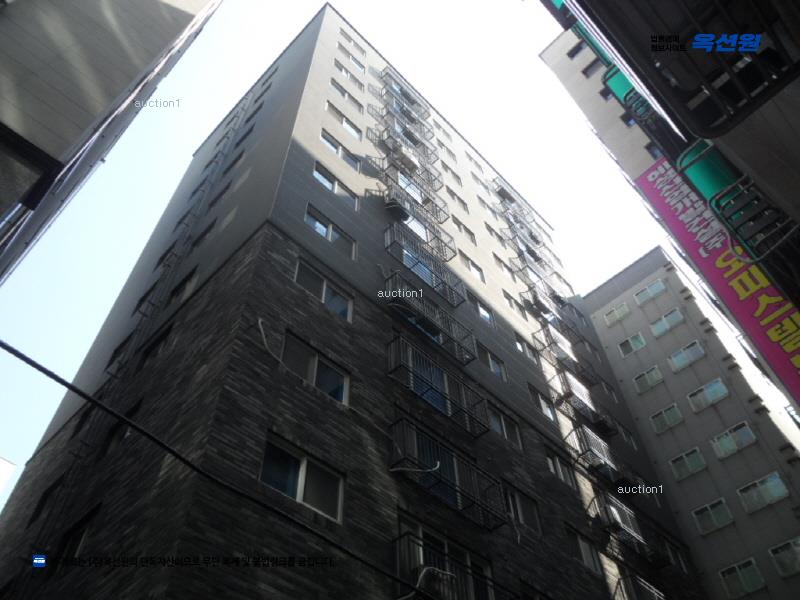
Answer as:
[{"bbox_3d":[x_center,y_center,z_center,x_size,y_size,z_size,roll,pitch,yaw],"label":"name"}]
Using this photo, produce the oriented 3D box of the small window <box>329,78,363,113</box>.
[{"bbox_3d":[-2.303,-8.641,26.680,1.844,1.031,0.160,38,-63,-26],"label":"small window"}]

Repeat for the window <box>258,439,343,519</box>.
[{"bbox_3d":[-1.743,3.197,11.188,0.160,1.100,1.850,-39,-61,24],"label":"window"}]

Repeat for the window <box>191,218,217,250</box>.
[{"bbox_3d":[-6.468,-2.006,20.674,1.316,1.036,0.150,-39,-61,24],"label":"window"}]

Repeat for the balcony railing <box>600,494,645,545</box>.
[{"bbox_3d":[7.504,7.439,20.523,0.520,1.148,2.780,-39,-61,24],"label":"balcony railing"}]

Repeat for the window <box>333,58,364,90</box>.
[{"bbox_3d":[-2.386,-10.330,28.912,1.844,1.031,0.160,38,-63,-26],"label":"window"}]

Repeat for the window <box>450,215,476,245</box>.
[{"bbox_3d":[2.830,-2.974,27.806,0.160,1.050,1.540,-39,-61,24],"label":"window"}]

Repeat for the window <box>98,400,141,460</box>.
[{"bbox_3d":[-6.221,2.968,14.083,1.316,1.036,0.150,-39,-61,24],"label":"window"}]

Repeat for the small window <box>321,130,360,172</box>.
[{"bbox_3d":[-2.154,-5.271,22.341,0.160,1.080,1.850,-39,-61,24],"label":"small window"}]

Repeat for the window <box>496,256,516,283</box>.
[{"bbox_3d":[4.758,-1.386,28.607,1.522,0.966,0.160,38,-63,-26],"label":"window"}]

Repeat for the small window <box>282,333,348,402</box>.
[{"bbox_3d":[-1.830,1.524,13.356,0.180,1.013,1.836,-39,-61,24],"label":"small window"}]

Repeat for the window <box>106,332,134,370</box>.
[{"bbox_3d":[-8.922,1.675,19.979,1.259,0.983,0.160,-39,-61,24],"label":"window"}]

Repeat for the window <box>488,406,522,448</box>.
[{"bbox_3d":[3.123,3.804,18.810,0.180,1.006,1.510,-39,-61,24],"label":"window"}]

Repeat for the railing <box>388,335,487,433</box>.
[{"bbox_3d":[1.029,2.328,16.404,0.520,1.148,3.340,-39,-61,24],"label":"railing"}]

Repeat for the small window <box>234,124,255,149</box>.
[{"bbox_3d":[-6.787,-7.096,27.533,1.415,0.938,0.160,-39,-61,24],"label":"small window"}]

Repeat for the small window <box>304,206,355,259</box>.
[{"bbox_3d":[-1.981,-1.869,17.681,0.150,1.036,1.814,-39,-61,24],"label":"small window"}]

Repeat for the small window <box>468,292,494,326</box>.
[{"bbox_3d":[2.958,0.397,23.303,0.180,1.006,1.510,-39,-61,24],"label":"small window"}]

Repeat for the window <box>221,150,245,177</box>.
[{"bbox_3d":[-6.704,-5.408,25.302,1.415,0.938,0.160,-39,-61,24],"label":"window"}]

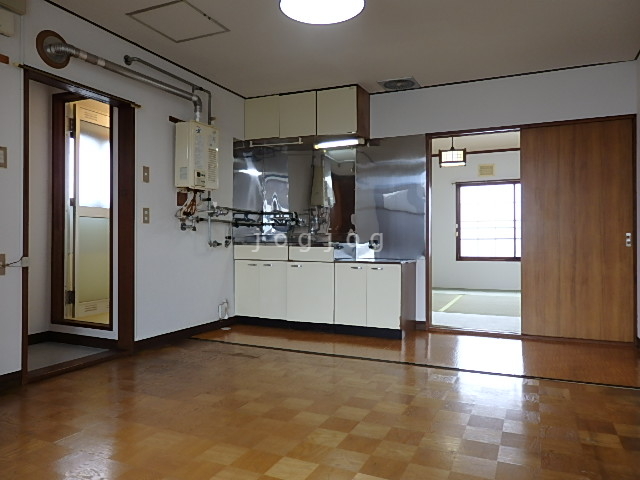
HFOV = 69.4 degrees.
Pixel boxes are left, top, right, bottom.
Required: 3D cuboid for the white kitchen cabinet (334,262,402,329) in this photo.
[{"bbox_3d":[0.512,0.474,4.195,0.602,0.545,0.517,0,0,24],"label":"white kitchen cabinet"}]

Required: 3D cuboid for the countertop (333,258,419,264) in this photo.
[{"bbox_3d":[0.514,0.202,4.190,0.607,0.028,0.525,0,0,24],"label":"countertop"}]

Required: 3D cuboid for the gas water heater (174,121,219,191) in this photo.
[{"bbox_3d":[-1.022,-0.683,3.854,0.165,0.530,0.380,0,0,24],"label":"gas water heater"}]

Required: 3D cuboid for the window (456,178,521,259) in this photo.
[{"bbox_3d":[3.033,-0.292,7.196,1.750,1.265,0.100,0,0,24],"label":"window"}]

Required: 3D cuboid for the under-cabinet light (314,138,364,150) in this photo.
[{"bbox_3d":[0.189,-0.936,4.490,0.530,0.070,0.090,0,0,24],"label":"under-cabinet light"}]

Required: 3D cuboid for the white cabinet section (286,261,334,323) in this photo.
[{"bbox_3d":[0.021,0.471,4.415,0.475,0.545,0.517,0,0,24],"label":"white cabinet section"}]

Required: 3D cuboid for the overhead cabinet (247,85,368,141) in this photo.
[{"bbox_3d":[-0.131,-1.190,4.574,1.195,0.435,0.359,0,0,24],"label":"overhead cabinet"}]

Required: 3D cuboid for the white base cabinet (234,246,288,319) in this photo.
[{"bbox_3d":[-0.458,0.404,4.674,0.605,0.710,0.530,0,0,24],"label":"white base cabinet"}]

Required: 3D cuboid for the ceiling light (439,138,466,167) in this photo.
[{"bbox_3d":[1.756,-1.172,6.111,0.350,0.420,0.350,0,0,24],"label":"ceiling light"}]

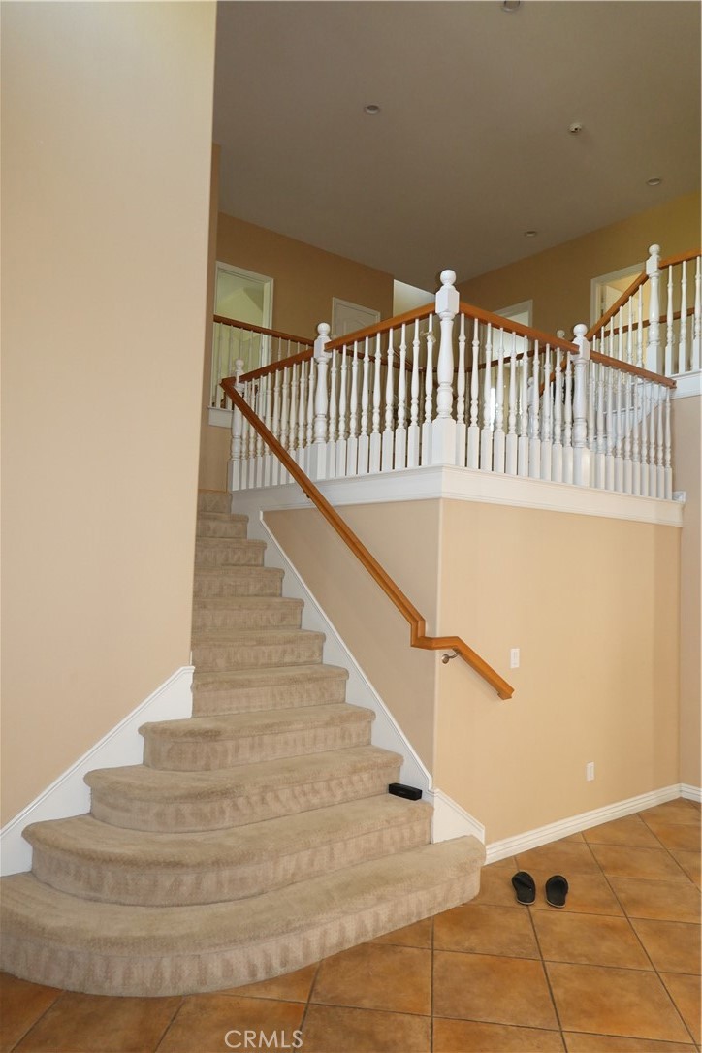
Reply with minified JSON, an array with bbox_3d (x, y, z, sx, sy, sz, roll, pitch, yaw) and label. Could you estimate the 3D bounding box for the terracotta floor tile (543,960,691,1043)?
[{"bbox_3d":[1.004,1.819,2.692,0.452,0.012,0.452,1,-3,7],"label":"terracotta floor tile"}]

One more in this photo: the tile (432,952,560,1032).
[{"bbox_3d":[0.550,1.808,2.749,0.452,0.012,0.452,1,-3,7],"label":"tile"}]

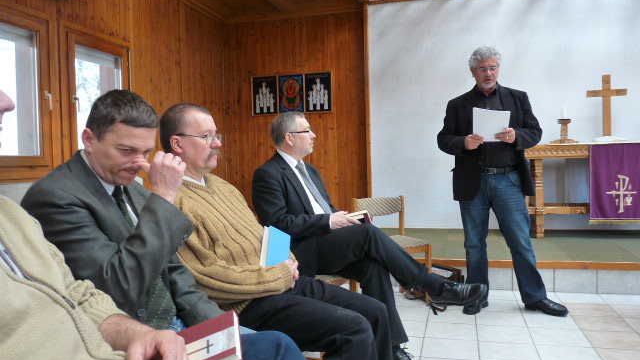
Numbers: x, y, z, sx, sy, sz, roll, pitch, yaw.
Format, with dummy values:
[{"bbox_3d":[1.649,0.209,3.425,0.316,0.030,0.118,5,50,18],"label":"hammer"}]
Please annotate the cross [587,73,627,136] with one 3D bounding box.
[{"bbox_3d":[2.933,-0.739,5.099,0.372,0.670,0.060,-1,2,16],"label":"cross"}]

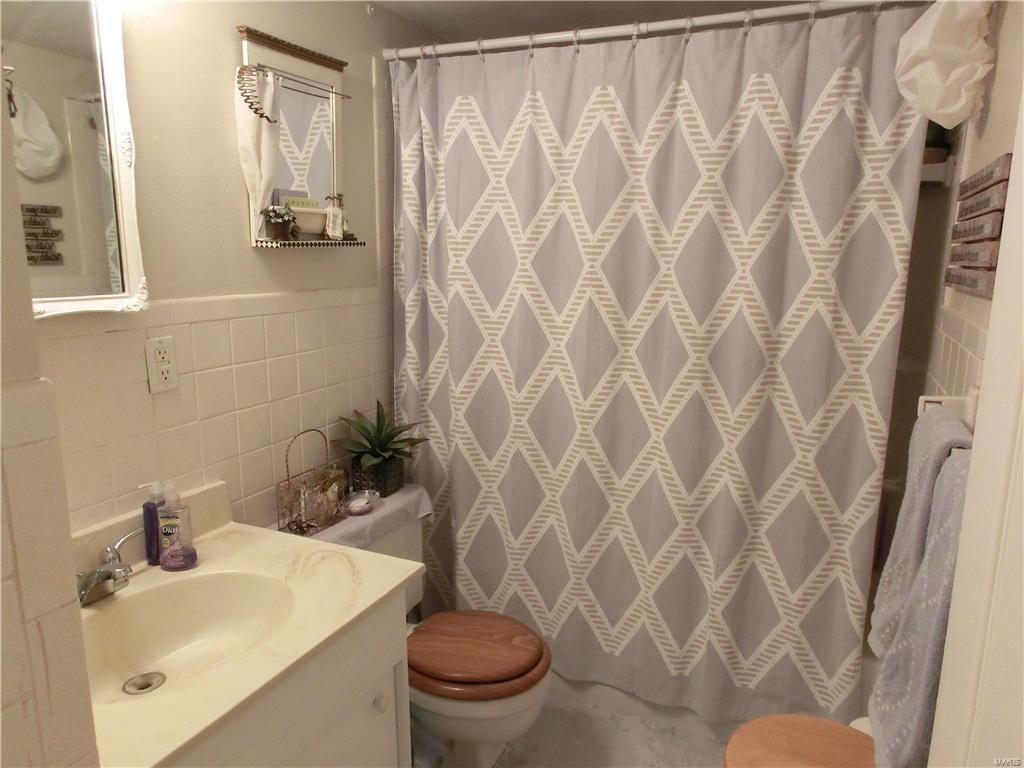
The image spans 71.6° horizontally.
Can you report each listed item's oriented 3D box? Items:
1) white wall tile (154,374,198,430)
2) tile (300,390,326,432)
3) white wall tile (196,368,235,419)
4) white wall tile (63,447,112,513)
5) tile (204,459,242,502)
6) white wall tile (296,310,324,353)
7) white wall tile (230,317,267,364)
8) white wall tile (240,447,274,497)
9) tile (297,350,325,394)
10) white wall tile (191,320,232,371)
[{"bbox_3d":[-0.732,0.039,1.544,0.010,0.109,0.109,5,12,24],"label":"white wall tile"},{"bbox_3d":[-0.549,0.074,1.962,0.010,0.109,0.109,5,12,24],"label":"tile"},{"bbox_3d":[-0.686,0.021,1.643,0.010,0.109,0.109,5,12,24],"label":"white wall tile"},{"bbox_3d":[-0.816,0.184,1.347,0.009,0.108,0.108,6,12,24],"label":"white wall tile"},{"bbox_3d":[-0.683,0.235,1.669,0.010,0.108,0.108,5,12,24],"label":"tile"},{"bbox_3d":[-0.545,-0.142,1.902,0.010,0.108,0.108,5,12,24],"label":"white wall tile"},{"bbox_3d":[-0.631,-0.105,1.697,0.009,0.108,0.108,6,12,24],"label":"white wall tile"},{"bbox_3d":[-0.642,0.220,1.784,0.010,0.109,0.109,5,12,24],"label":"white wall tile"},{"bbox_3d":[-0.540,-0.034,1.913,0.009,0.108,0.108,6,12,24],"label":"tile"},{"bbox_3d":[-0.677,-0.086,1.599,0.009,0.108,0.108,6,12,24],"label":"white wall tile"}]

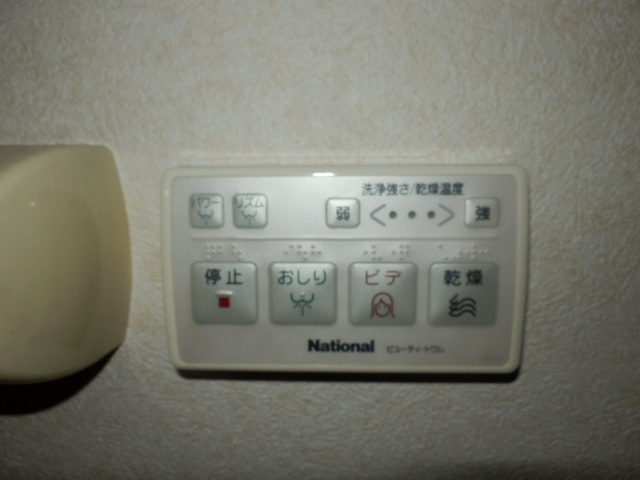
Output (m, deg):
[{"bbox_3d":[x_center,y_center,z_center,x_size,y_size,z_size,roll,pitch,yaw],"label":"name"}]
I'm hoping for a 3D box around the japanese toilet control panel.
[{"bbox_3d":[0.010,0.012,0.186,0.144,0.084,0.020,0,6,2],"label":"japanese toilet control panel"}]

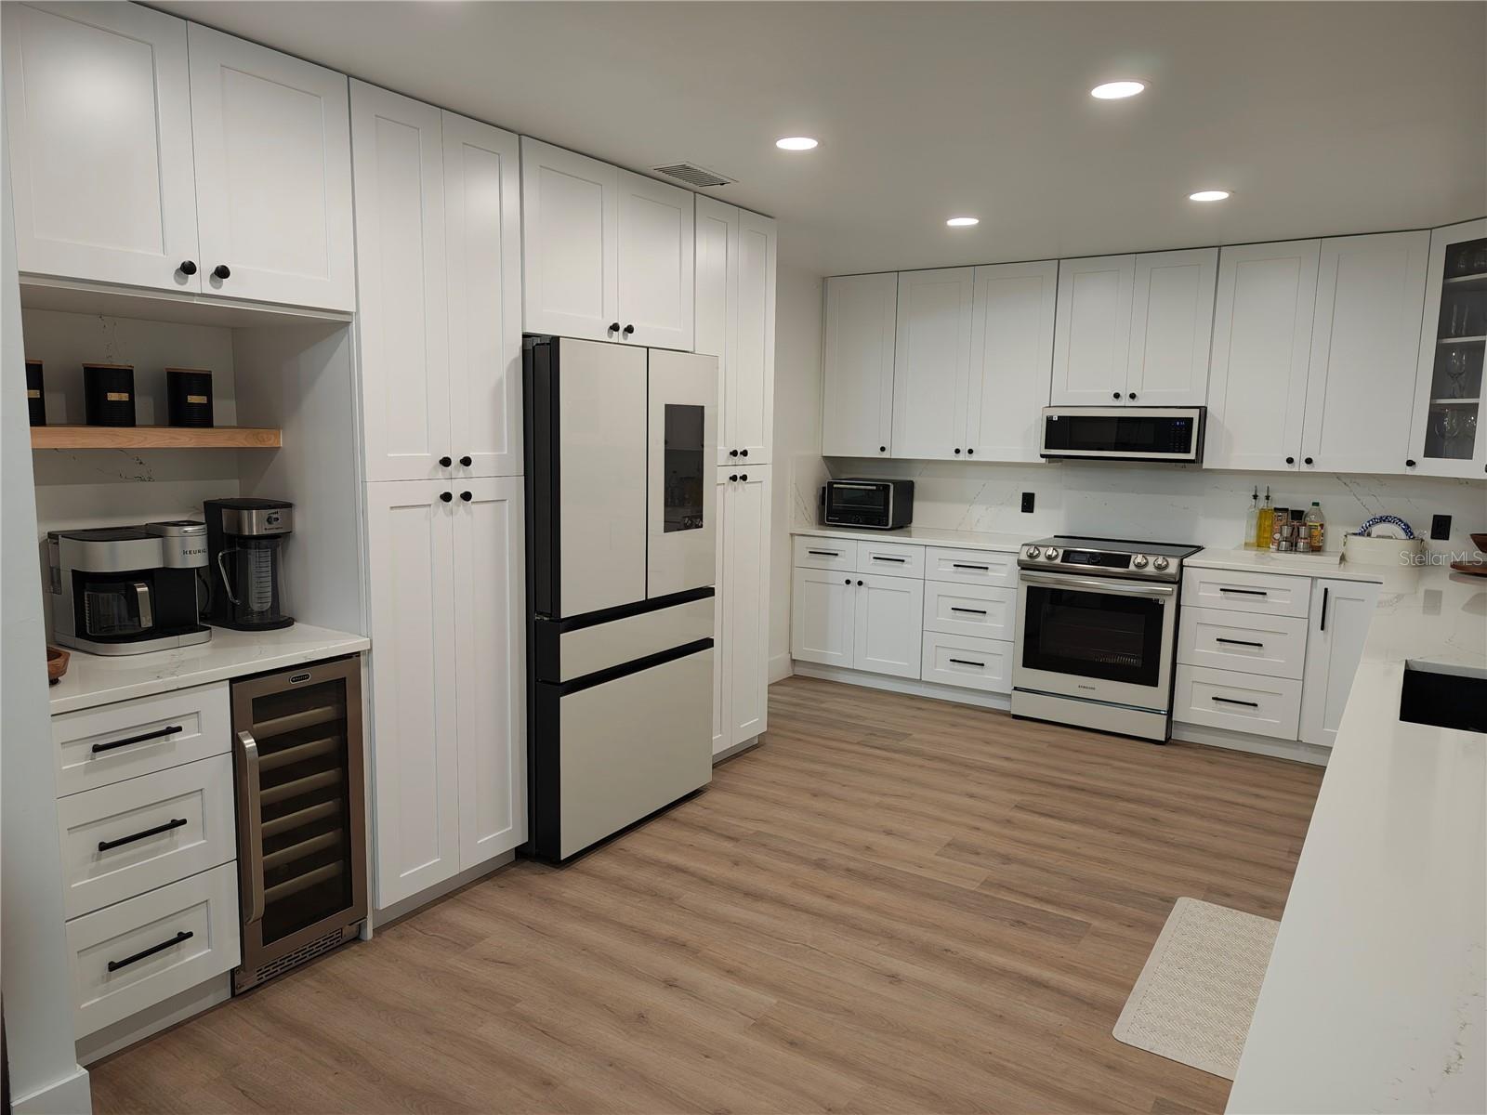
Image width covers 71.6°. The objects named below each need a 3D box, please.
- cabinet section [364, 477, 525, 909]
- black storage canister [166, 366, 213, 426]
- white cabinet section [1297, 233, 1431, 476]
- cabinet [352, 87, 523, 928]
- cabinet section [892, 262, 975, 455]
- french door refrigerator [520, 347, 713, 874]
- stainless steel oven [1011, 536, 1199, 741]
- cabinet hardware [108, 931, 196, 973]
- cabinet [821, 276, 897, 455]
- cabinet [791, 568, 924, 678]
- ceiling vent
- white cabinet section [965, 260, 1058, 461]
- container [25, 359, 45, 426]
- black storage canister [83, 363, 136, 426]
[{"bbox_3d":[-1.137,0.355,3.326,0.600,1.241,0.608,5,9,32],"label":"cabinet section"},{"bbox_3d":[-1.519,-0.435,2.835,0.114,0.158,0.114,6,9,33],"label":"black storage canister"},{"bbox_3d":[2.916,-0.935,4.827,0.422,1.068,0.330,6,9,34],"label":"white cabinet section"},{"bbox_3d":[-1.144,-0.138,3.299,0.612,2.393,0.624,6,9,33],"label":"cabinet"},{"bbox_3d":[1.165,-1.111,6.008,0.458,1.068,0.330,6,9,34],"label":"cabinet section"},{"bbox_3d":[-0.660,0.116,3.916,0.720,1.774,0.902,6,9,33],"label":"french door refrigerator"},{"bbox_3d":[1.945,0.406,5.516,0.780,0.927,0.720,6,9,33],"label":"stainless steel oven"},{"bbox_3d":[-1.410,0.930,2.449,0.036,0.014,0.199,6,9,33],"label":"cabinet hardware"},{"bbox_3d":[0.773,-1.153,6.286,0.477,1.075,0.328,6,9,33],"label":"cabinet"},{"bbox_3d":[0.814,0.346,6.202,0.833,0.565,0.600,6,9,33],"label":"cabinet"},{"bbox_3d":[-0.182,-1.382,3.745,0.182,0.014,0.355,6,9,33],"label":"ceiling vent"},{"bbox_3d":[1.547,-1.072,5.750,0.464,1.068,0.330,6,9,34],"label":"white cabinet section"},{"bbox_3d":[-1.749,-0.395,2.484,0.114,0.160,0.114,6,9,33],"label":"container"},{"bbox_3d":[-1.687,-0.428,2.746,0.114,0.165,0.114,7,9,40],"label":"black storage canister"}]

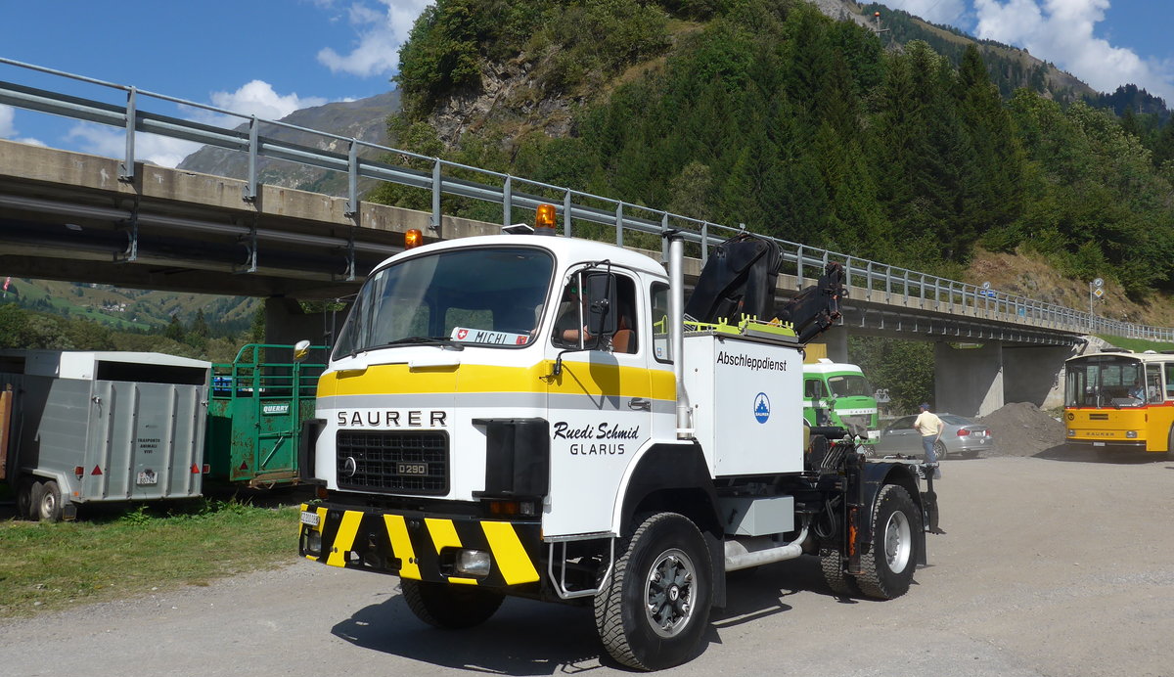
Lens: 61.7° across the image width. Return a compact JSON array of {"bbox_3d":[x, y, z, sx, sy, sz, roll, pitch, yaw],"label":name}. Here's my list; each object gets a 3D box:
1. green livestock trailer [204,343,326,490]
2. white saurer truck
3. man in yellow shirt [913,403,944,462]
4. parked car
[{"bbox_3d":[-6.600,1.500,18.200,4.300,2.550,2.200,-3,-4,42],"label":"green livestock trailer"},{"bbox_3d":[0.868,0.763,8.862,2.550,3.300,6.550,-4,-7,41],"label":"white saurer truck"},{"bbox_3d":[7.700,2.300,22.200,0.620,1.760,0.400,1,-5,-14],"label":"man in yellow shirt"},{"bbox_3d":[10.720,3.100,31.400,1.820,1.430,4.500,3,-5,-31],"label":"parked car"}]

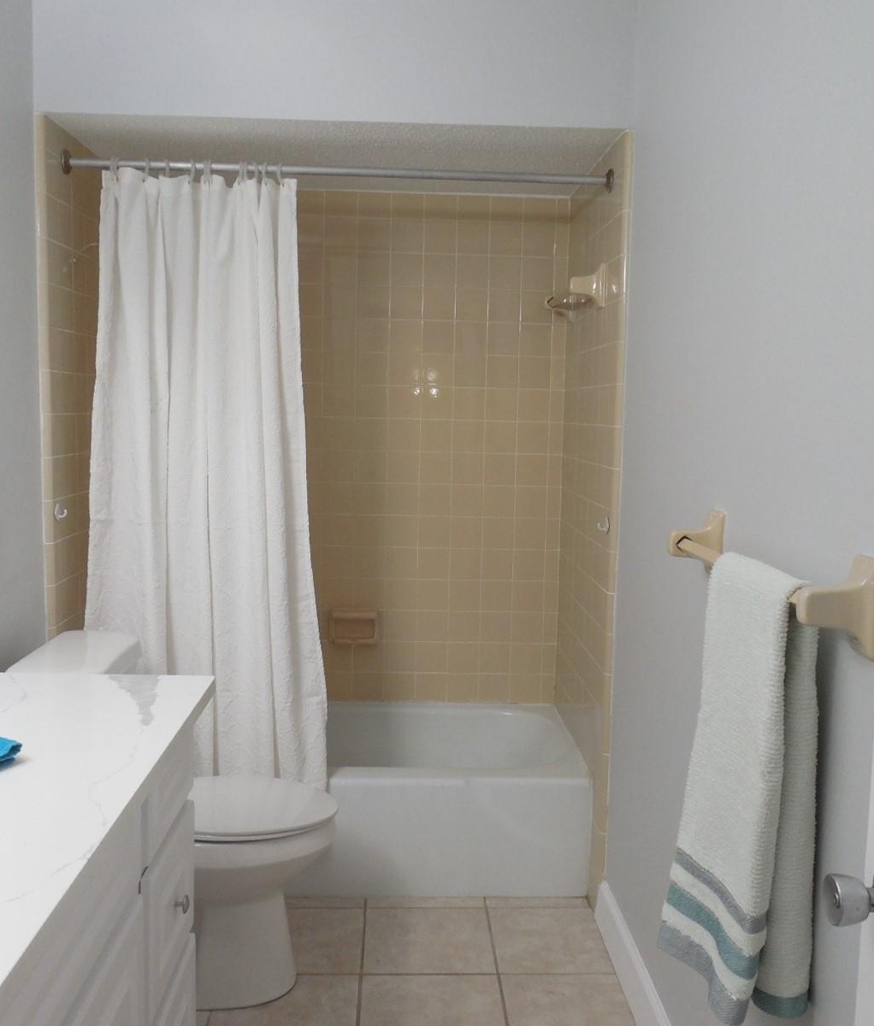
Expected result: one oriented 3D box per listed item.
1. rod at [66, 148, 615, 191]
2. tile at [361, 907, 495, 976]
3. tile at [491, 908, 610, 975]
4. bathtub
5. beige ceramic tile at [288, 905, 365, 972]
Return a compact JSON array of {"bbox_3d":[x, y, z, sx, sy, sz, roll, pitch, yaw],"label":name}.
[{"bbox_3d":[-0.255,-0.927,2.682,1.465,0.060,0.060,1,6,-2],"label":"rod"},{"bbox_3d":[-0.022,1.132,2.613,0.335,0.010,0.328,1,6,-2],"label":"tile"},{"bbox_3d":[0.300,1.137,2.626,0.298,0.010,0.325,1,6,-2],"label":"tile"},{"bbox_3d":[-0.303,0.886,3.168,1.485,0.355,0.735,1,6,-2],"label":"bathtub"},{"bbox_3d":[-0.362,1.128,2.598,0.333,0.010,0.328,1,6,-2],"label":"beige ceramic tile"}]

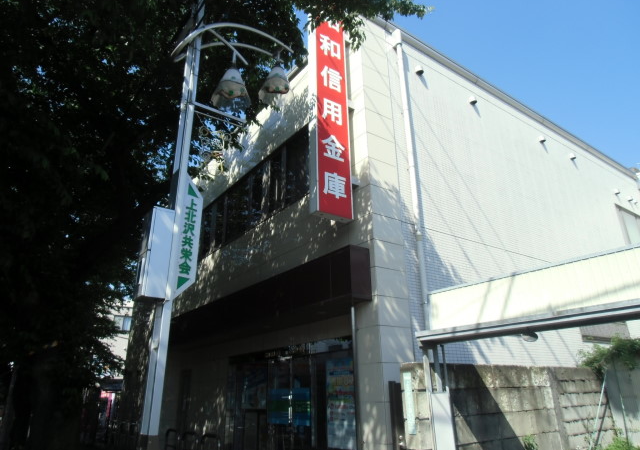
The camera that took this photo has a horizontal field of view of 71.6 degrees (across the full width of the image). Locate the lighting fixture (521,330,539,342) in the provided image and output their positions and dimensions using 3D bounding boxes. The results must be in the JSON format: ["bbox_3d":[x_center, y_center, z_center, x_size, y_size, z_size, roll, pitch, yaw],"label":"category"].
[{"bbox_3d":[2.098,1.107,4.427,0.150,0.120,0.150,13,-25,-34],"label":"lighting fixture"}]

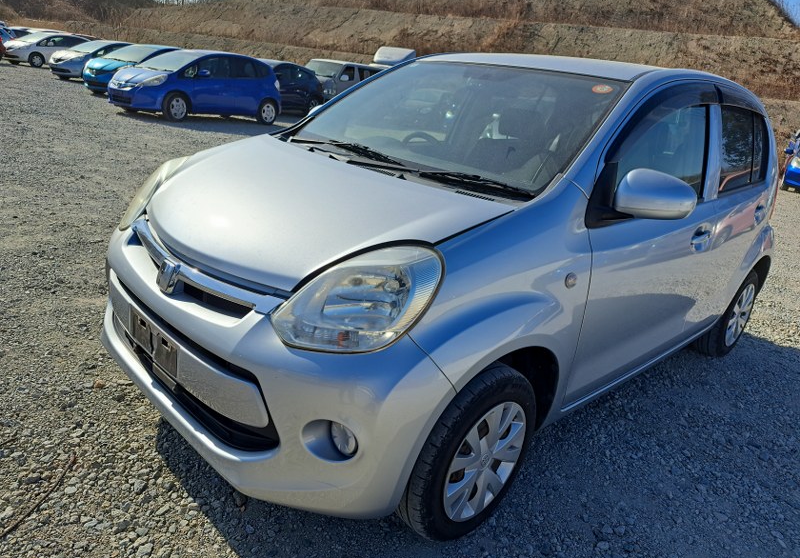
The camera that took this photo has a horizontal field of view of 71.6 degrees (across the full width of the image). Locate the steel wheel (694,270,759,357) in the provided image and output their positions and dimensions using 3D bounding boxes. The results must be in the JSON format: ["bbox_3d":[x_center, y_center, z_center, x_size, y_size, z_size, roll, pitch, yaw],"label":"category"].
[{"bbox_3d":[1.957,0.190,3.335,0.580,0.580,0.180,-10,25,-43],"label":"steel wheel"}]

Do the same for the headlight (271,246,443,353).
[{"bbox_3d":[-0.099,0.039,1.347,0.350,0.280,0.280,-10,25,-43],"label":"headlight"}]

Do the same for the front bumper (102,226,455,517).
[{"bbox_3d":[-0.596,0.182,1.847,0.480,0.600,1.630,-11,25,-42],"label":"front bumper"}]

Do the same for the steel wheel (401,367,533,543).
[{"bbox_3d":[0.215,0.524,1.745,0.575,0.575,0.180,-11,25,-42],"label":"steel wheel"}]

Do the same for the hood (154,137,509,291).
[{"bbox_3d":[-0.403,-0.251,1.847,0.730,0.320,1.380,-11,25,-42],"label":"hood"}]

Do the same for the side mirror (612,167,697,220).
[{"bbox_3d":[0.756,-0.245,1.640,0.140,0.145,0.215,-11,25,-42],"label":"side mirror"}]

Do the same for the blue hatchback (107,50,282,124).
[{"bbox_3d":[-4.482,-4.350,12.479,1.695,1.525,3.900,18,21,29],"label":"blue hatchback"}]

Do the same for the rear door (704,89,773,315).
[{"bbox_3d":[1.629,-0.330,2.776,0.880,1.120,0.230,-11,25,-42],"label":"rear door"}]

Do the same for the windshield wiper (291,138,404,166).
[{"bbox_3d":[-0.217,-0.525,2.261,0.680,0.070,0.120,23,24,39],"label":"windshield wiper"}]

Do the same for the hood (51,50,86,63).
[{"bbox_3d":[-11.211,-7.559,18.772,1.360,0.300,0.840,17,21,28],"label":"hood"}]

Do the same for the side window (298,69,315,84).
[{"bbox_3d":[-2.950,-6.389,17.500,0.100,0.360,0.850,16,21,28],"label":"side window"}]

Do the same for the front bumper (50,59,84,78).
[{"bbox_3d":[-11.377,-7.142,18.779,1.660,0.520,0.500,15,20,28],"label":"front bumper"}]

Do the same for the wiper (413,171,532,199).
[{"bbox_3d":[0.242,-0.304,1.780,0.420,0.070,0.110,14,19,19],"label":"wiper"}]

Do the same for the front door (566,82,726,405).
[{"bbox_3d":[0.952,-0.183,2.162,1.110,1.150,0.230,-11,25,-42],"label":"front door"}]

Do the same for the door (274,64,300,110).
[{"bbox_3d":[-3.367,-5.761,16.600,0.200,1.200,1.100,16,21,28],"label":"door"}]

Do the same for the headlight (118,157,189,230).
[{"bbox_3d":[-0.904,-0.325,2.130,0.350,0.280,0.280,-10,25,-43],"label":"headlight"}]

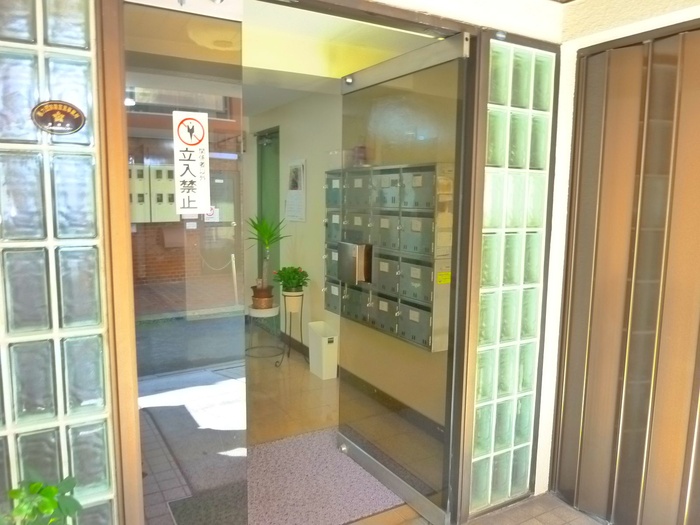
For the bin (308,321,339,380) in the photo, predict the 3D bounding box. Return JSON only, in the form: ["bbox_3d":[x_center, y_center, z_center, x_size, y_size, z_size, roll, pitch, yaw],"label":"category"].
[{"bbox_3d":[-0.215,0.719,4.130,0.155,0.415,0.250,-3,8,-29],"label":"bin"}]

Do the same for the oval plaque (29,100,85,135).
[{"bbox_3d":[-0.754,-0.377,1.312,0.127,0.088,0.015,-3,8,-29],"label":"oval plaque"}]

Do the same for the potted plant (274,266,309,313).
[{"bbox_3d":[-0.509,0.234,4.399,0.300,0.400,0.290,1,7,0],"label":"potted plant"}]

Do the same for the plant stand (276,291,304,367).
[{"bbox_3d":[-0.504,0.572,4.439,0.280,0.630,0.280,1,7,0],"label":"plant stand"}]

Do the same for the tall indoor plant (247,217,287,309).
[{"bbox_3d":[-0.758,-0.012,4.665,0.420,0.860,0.410,-3,8,-29],"label":"tall indoor plant"}]

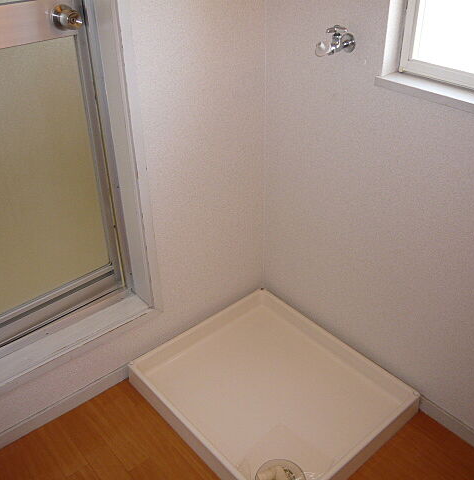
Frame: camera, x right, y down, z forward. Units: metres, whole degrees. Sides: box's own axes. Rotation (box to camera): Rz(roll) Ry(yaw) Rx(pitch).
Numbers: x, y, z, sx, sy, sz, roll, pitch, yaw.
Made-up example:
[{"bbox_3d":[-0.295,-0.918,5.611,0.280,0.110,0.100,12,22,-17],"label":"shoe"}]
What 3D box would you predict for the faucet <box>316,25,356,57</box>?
[{"bbox_3d":[0.252,-0.515,1.346,0.124,0.075,0.054,-25,39,-33],"label":"faucet"}]

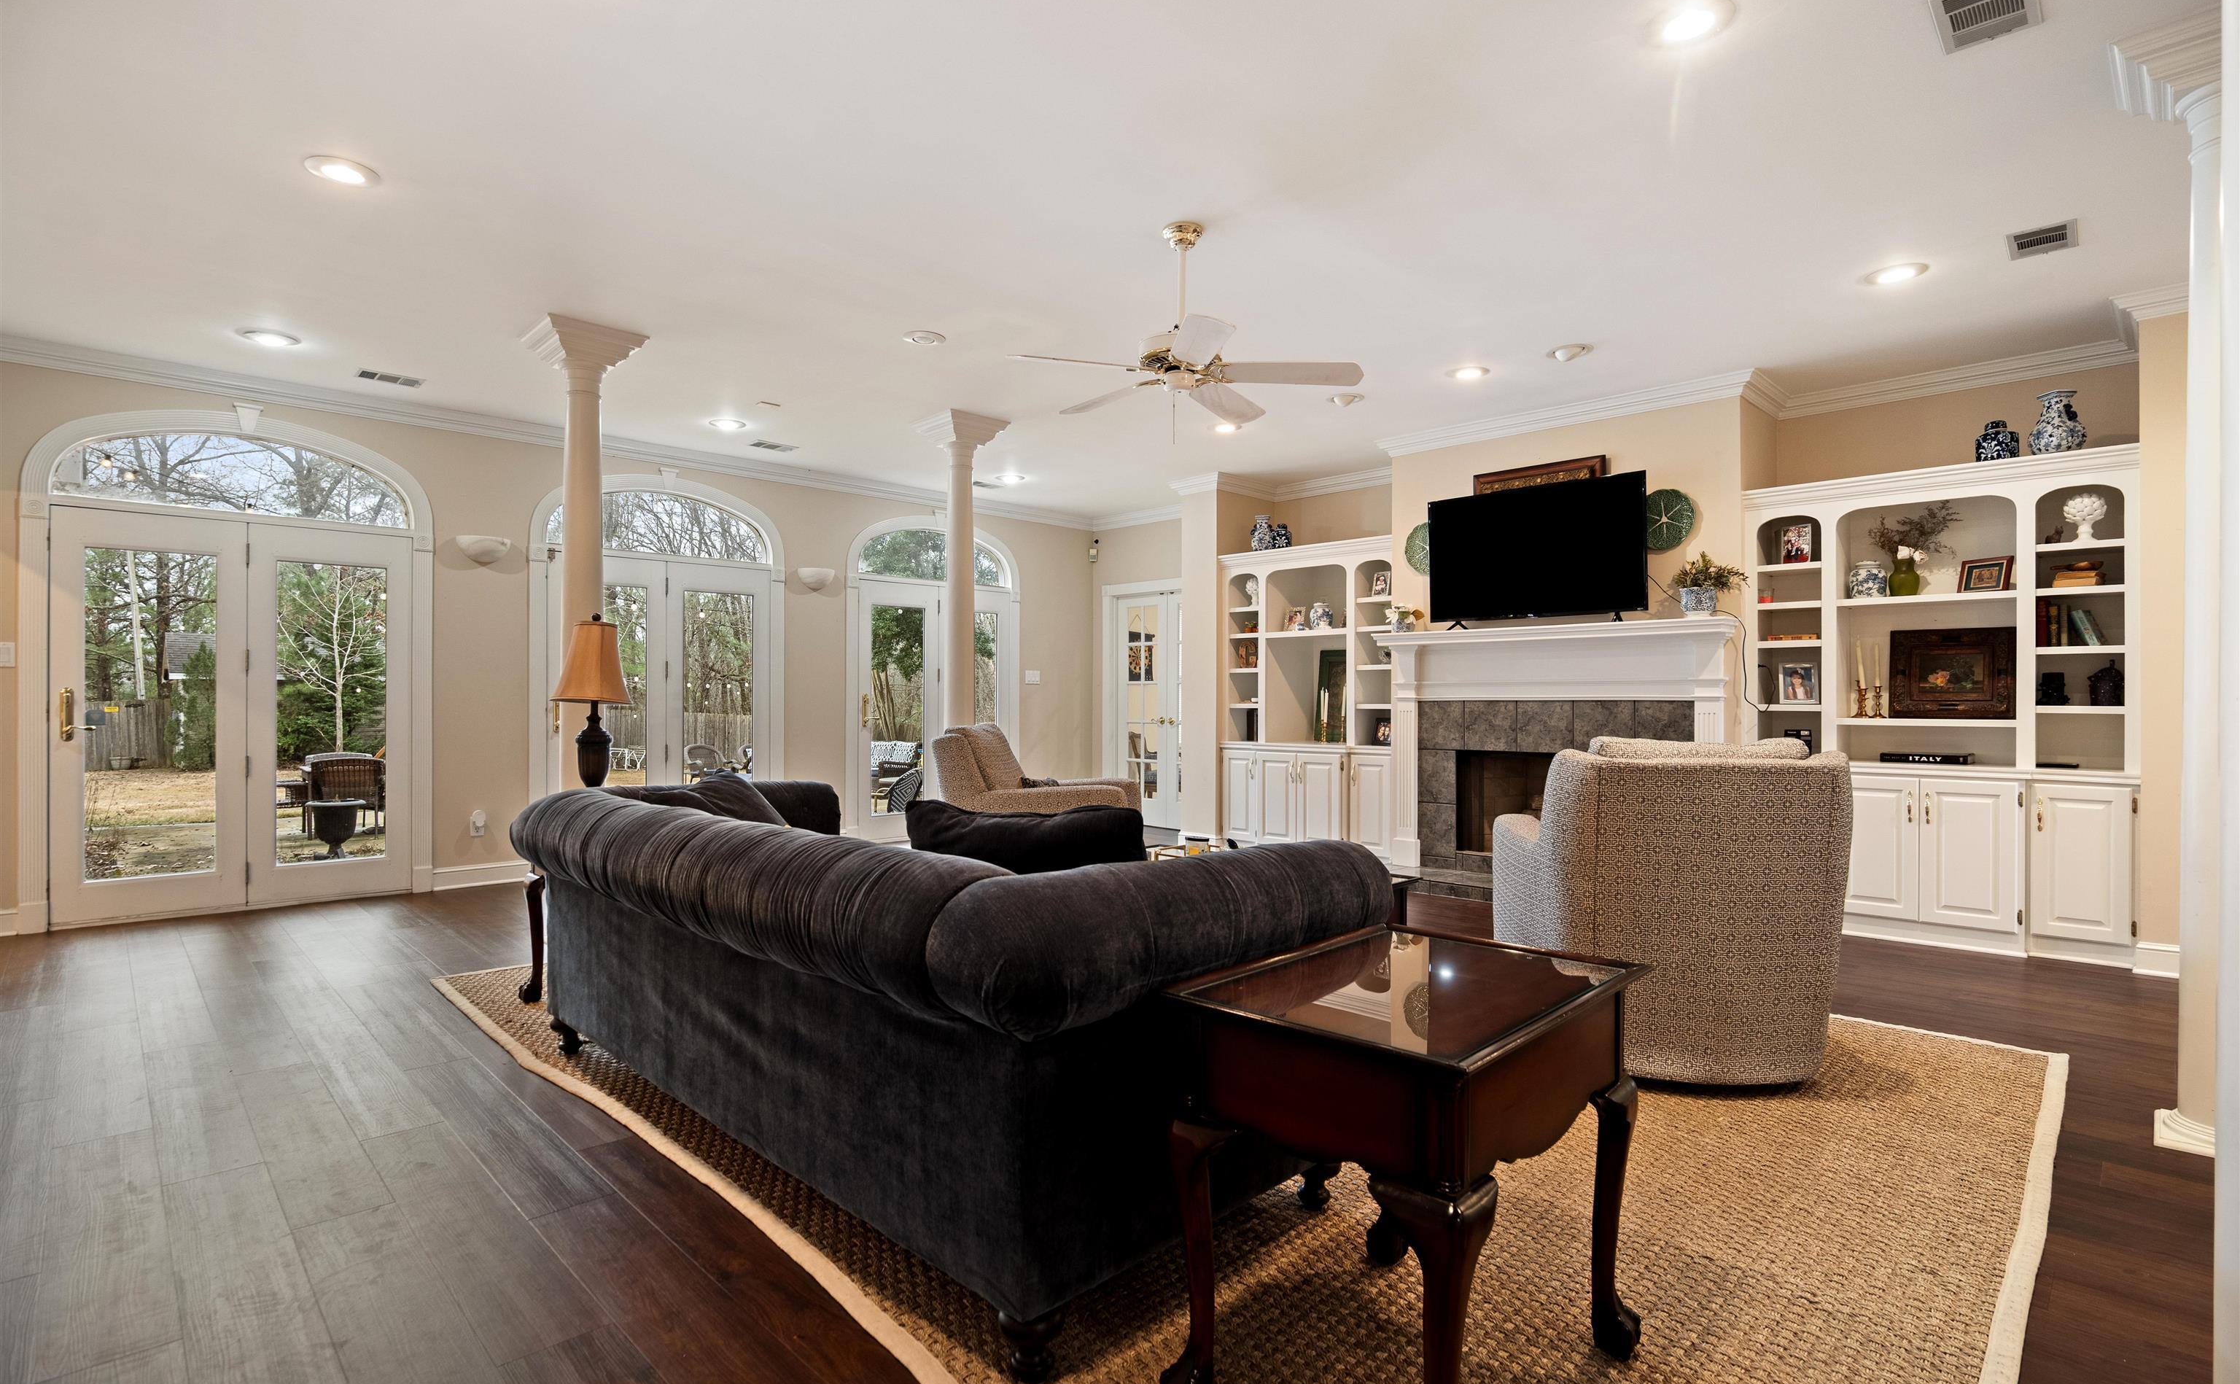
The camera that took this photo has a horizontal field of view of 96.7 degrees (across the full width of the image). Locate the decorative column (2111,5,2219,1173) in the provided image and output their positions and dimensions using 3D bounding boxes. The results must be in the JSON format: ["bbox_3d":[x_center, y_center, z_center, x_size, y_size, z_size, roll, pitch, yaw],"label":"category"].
[{"bbox_3d":[2.811,-0.249,2.522,0.430,2.750,0.430,0,0,45],"label":"decorative column"}]

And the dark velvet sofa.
[{"bbox_3d":[-0.640,0.716,2.647,2.450,0.820,1.060,0,0,45],"label":"dark velvet sofa"}]

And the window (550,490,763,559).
[{"bbox_3d":[-3.050,-1.129,6.670,0.080,0.420,1.440,0,0,45],"label":"window"}]

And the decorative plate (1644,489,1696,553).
[{"bbox_3d":[2.914,-0.918,5.351,0.330,0.330,0.040,0,0,45],"label":"decorative plate"}]

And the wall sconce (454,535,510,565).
[{"bbox_3d":[-3.747,-0.823,5.879,0.290,0.160,0.140,0,0,-44],"label":"wall sconce"}]

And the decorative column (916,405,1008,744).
[{"bbox_3d":[-0.960,-0.248,6.046,0.430,2.777,0.430,0,0,-44],"label":"decorative column"}]

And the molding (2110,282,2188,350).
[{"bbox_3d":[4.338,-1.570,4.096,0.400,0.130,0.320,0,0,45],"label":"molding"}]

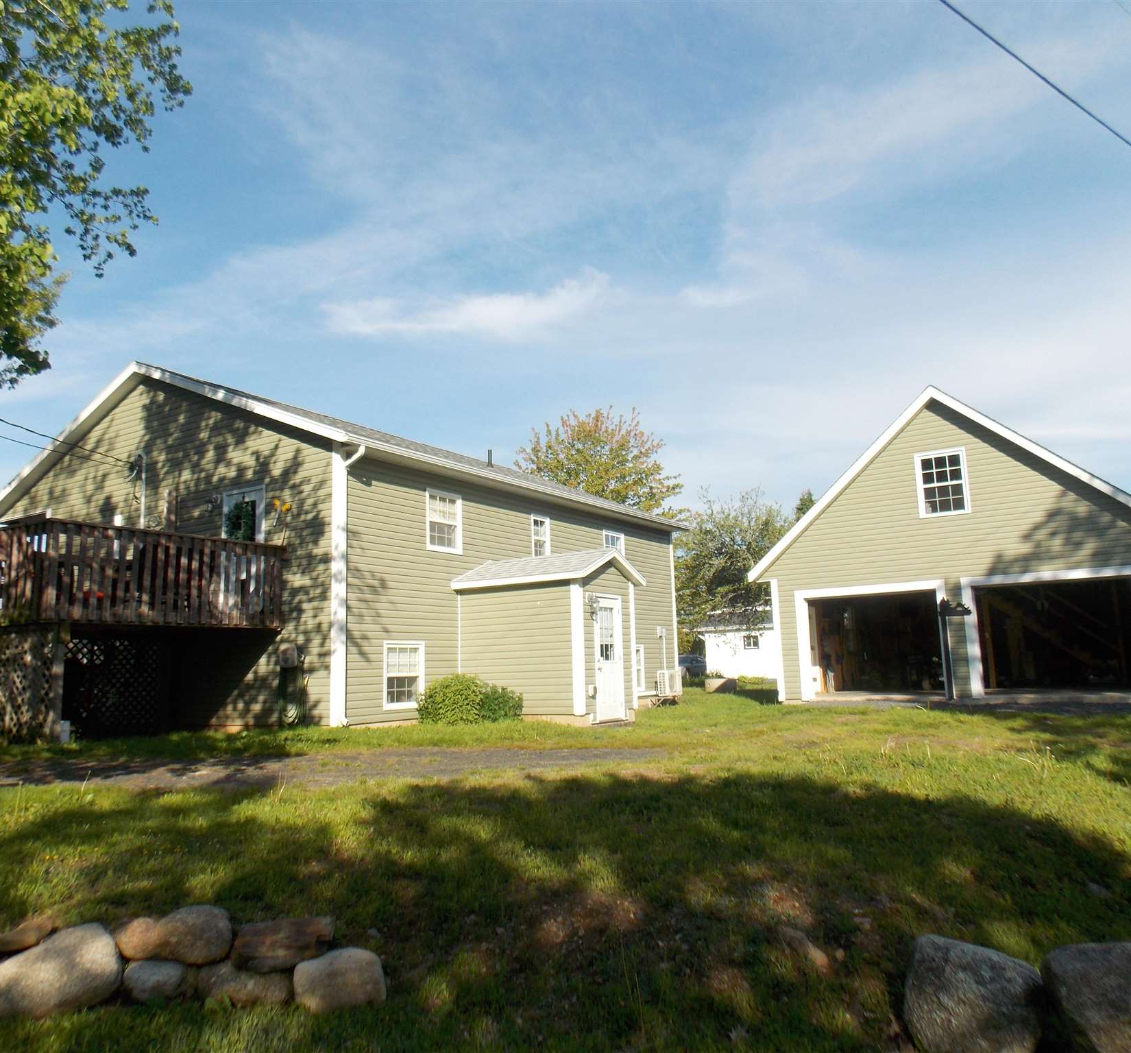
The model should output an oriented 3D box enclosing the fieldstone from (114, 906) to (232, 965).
[{"bbox_3d":[-2.017,2.105,4.800,0.582,0.270,0.380,-2,-9,0],"label":"fieldstone"}]

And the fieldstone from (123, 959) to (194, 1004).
[{"bbox_3d":[-2.070,2.319,4.750,0.339,0.200,0.300,-2,-9,0],"label":"fieldstone"}]

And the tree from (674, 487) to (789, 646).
[{"bbox_3d":[6.596,1.963,31.471,5.600,6.759,5.600,-2,-9,0],"label":"tree"}]

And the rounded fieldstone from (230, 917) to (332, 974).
[{"bbox_3d":[-1.451,2.145,4.800,0.531,0.259,0.360,-2,-9,0],"label":"rounded fieldstone"}]

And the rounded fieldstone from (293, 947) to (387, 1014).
[{"bbox_3d":[-1.127,2.271,4.660,0.456,0.302,0.380,-2,-9,0],"label":"rounded fieldstone"}]

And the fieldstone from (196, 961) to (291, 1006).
[{"bbox_3d":[-1.637,2.324,4.750,0.465,0.227,0.350,-2,-9,0],"label":"fieldstone"}]

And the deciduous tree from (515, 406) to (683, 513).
[{"bbox_3d":[1.416,0.647,32.224,6.300,9.918,6.300,-2,-9,0],"label":"deciduous tree"}]

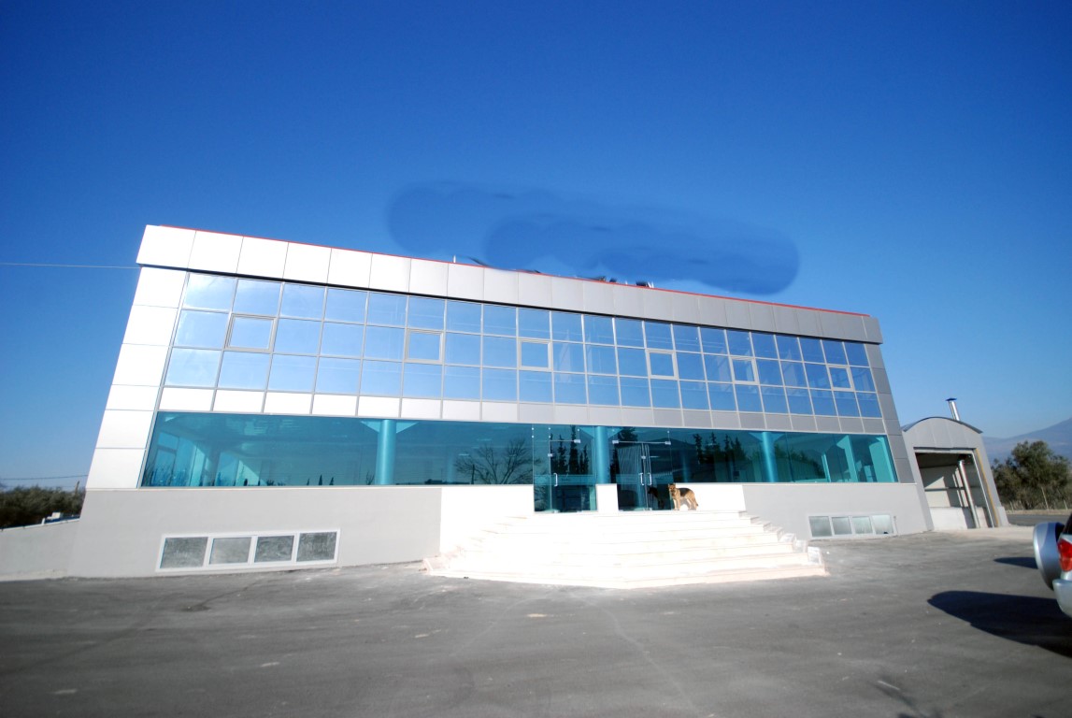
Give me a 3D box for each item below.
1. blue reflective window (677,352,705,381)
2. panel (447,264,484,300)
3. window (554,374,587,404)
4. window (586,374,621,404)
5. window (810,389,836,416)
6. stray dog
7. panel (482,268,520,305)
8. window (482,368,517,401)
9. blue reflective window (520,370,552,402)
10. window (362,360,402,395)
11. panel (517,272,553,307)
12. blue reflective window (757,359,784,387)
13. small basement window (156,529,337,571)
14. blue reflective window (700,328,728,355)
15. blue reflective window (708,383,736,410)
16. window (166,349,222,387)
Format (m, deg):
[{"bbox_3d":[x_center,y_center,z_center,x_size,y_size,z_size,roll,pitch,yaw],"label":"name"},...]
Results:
[{"bbox_3d":[5.749,0.283,16.620,1.128,1.038,0.080,4,-18,-16],"label":"blue reflective window"},{"bbox_3d":[-2.309,-2.536,14.921,1.200,1.220,0.080,4,-19,-16],"label":"panel"},{"bbox_3d":[1.158,1.007,15.007,1.152,1.055,0.100,4,-18,-16],"label":"window"},{"bbox_3d":[2.405,1.138,15.968,1.212,1.121,0.080,4,-18,-16],"label":"window"},{"bbox_3d":[11.527,1.756,17.912,1.128,1.038,0.080,4,-18,-16],"label":"window"},{"bbox_3d":[4.584,4.302,13.974,0.930,0.800,0.300,5,-18,-18],"label":"stray dog"},{"bbox_3d":[-1.153,-2.457,15.224,1.188,1.188,0.100,4,-18,-16],"label":"panel"},{"bbox_3d":[-1.142,0.834,14.346,1.116,1.044,0.080,4,-19,-16],"label":"window"},{"bbox_3d":[0.010,0.914,14.555,1.131,1.033,0.080,4,-18,-16],"label":"blue reflective window"},{"bbox_3d":[-4.795,0.617,13.934,1.212,1.121,0.080,4,-18,-16],"label":"window"},{"bbox_3d":[0.012,-2.361,15.389,1.190,1.222,0.080,4,-18,-16],"label":"panel"},{"bbox_3d":[9.204,0.535,17.623,1.116,1.044,0.080,4,-19,-16],"label":"blue reflective window"},{"bbox_3d":[-7.099,4.795,11.250,3.960,0.816,0.090,4,-18,-16],"label":"small basement window"},{"bbox_3d":[6.882,-0.688,17.283,1.128,1.038,0.080,4,-18,-16],"label":"blue reflective window"},{"bbox_3d":[6.923,1.414,16.612,1.165,1.065,0.080,4,-18,-16],"label":"blue reflective window"},{"bbox_3d":[-9.206,0.249,12.044,1.128,1.038,0.080,4,-18,-16],"label":"window"}]

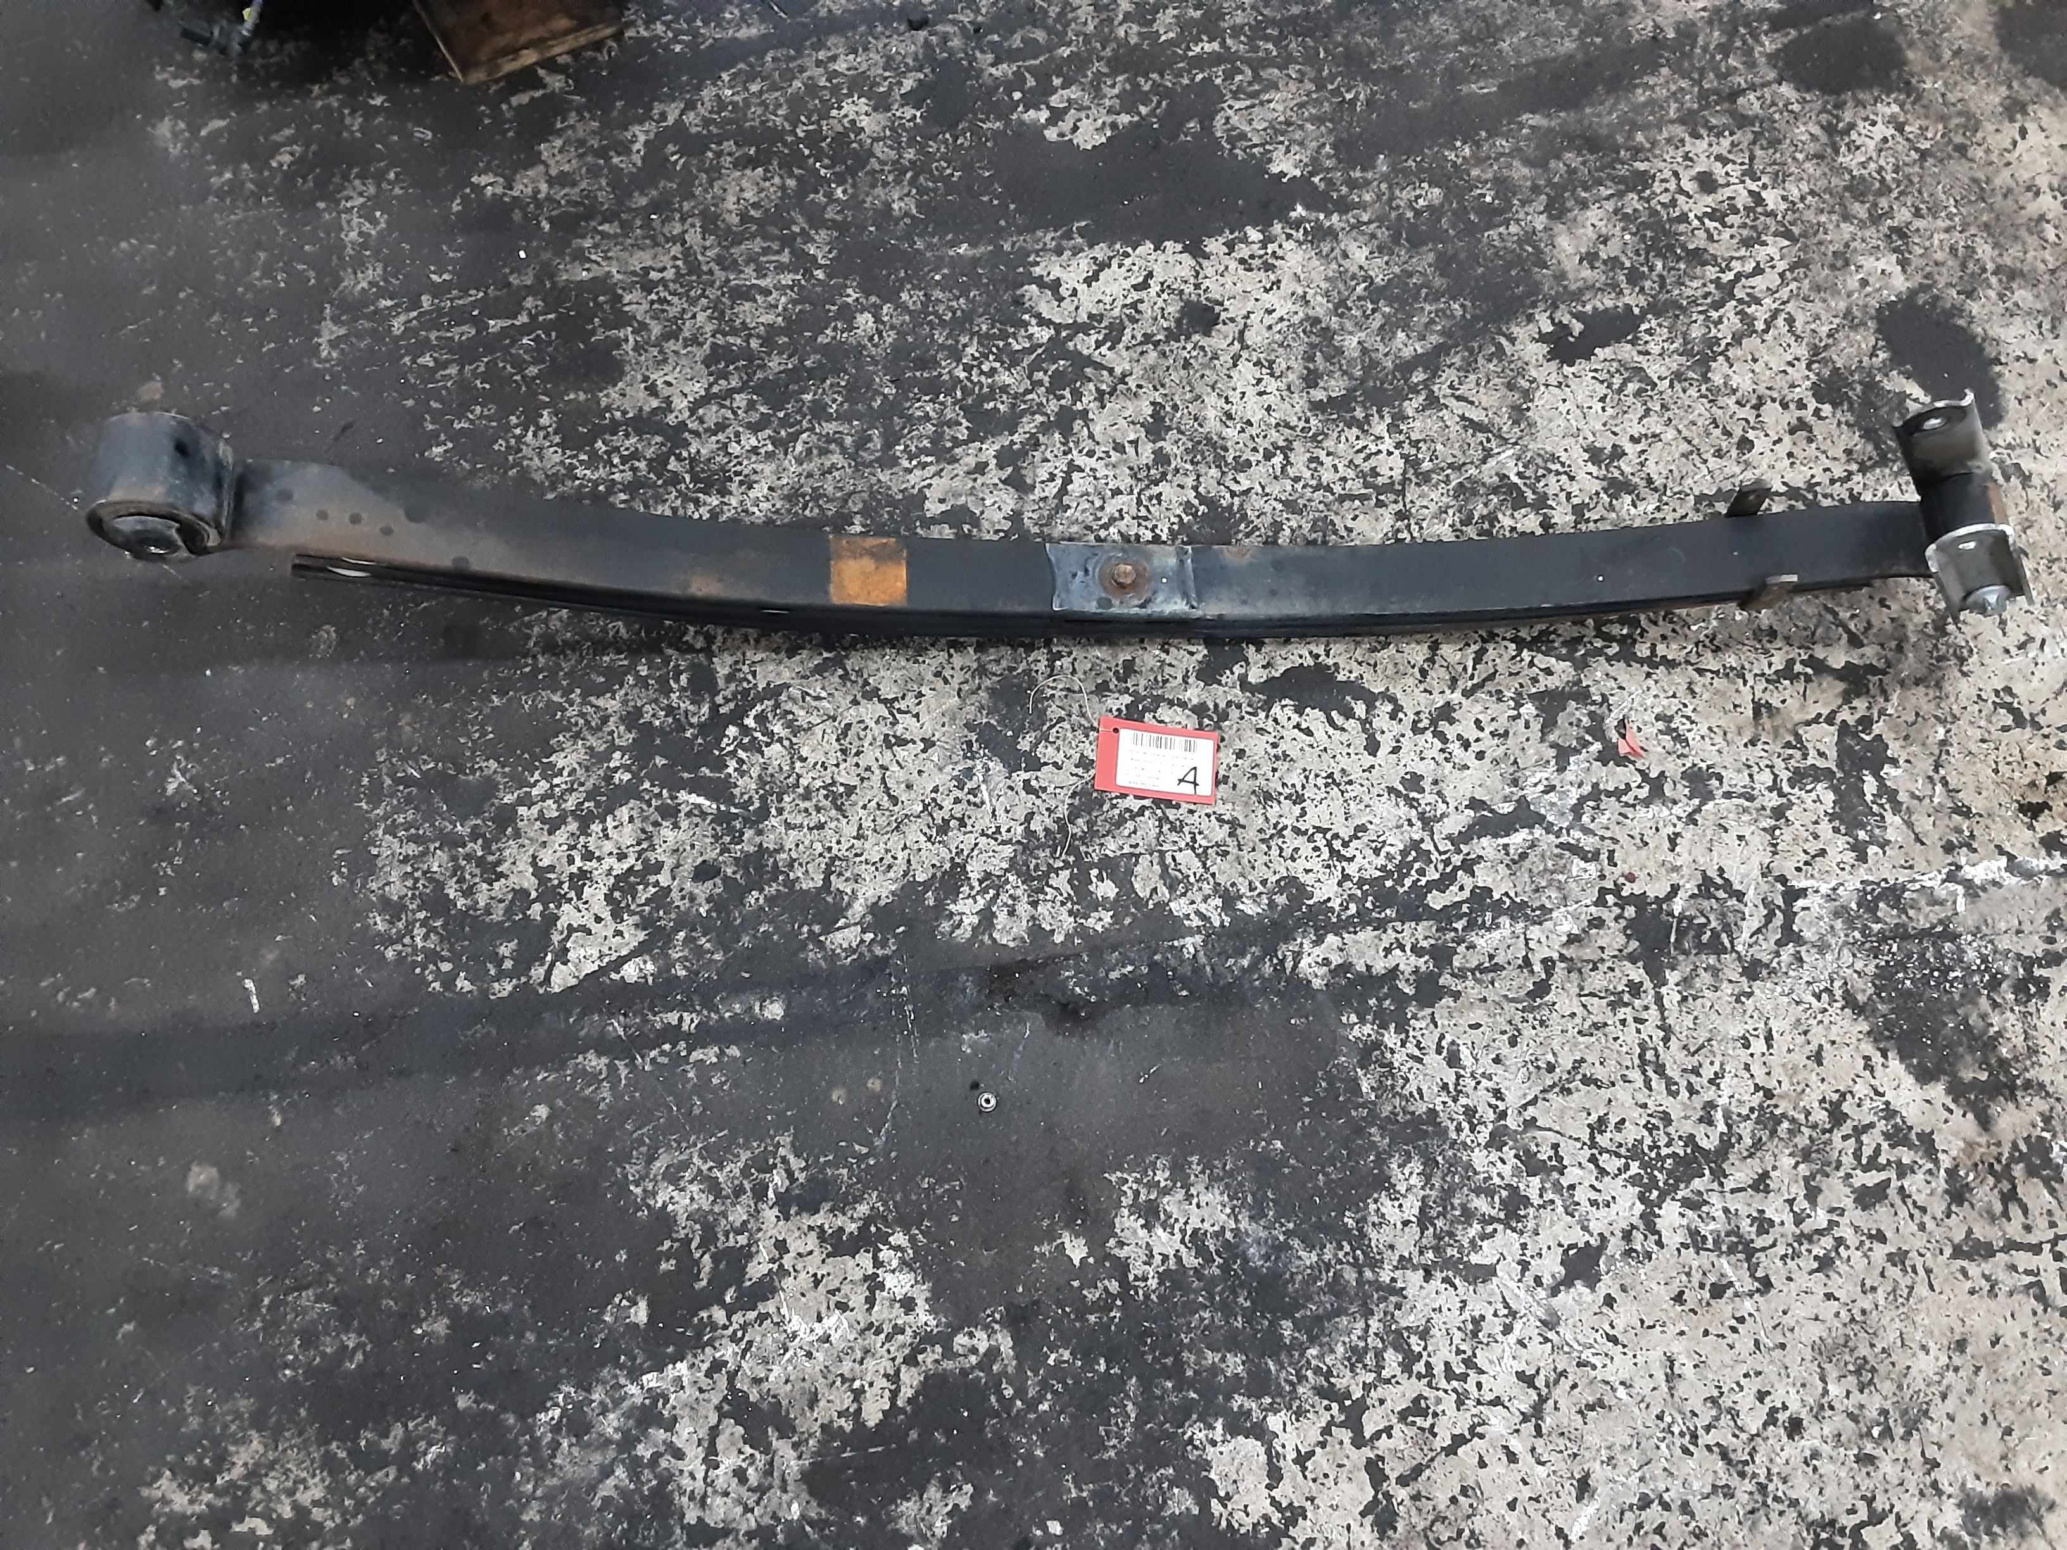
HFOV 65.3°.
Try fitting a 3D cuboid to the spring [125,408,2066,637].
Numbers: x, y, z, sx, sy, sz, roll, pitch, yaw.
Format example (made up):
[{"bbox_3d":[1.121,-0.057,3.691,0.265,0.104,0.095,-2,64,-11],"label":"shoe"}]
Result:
[{"bbox_3d":[0.082,-0.164,1.113,1.317,0.186,0.111,-1,68,-8],"label":"spring"}]

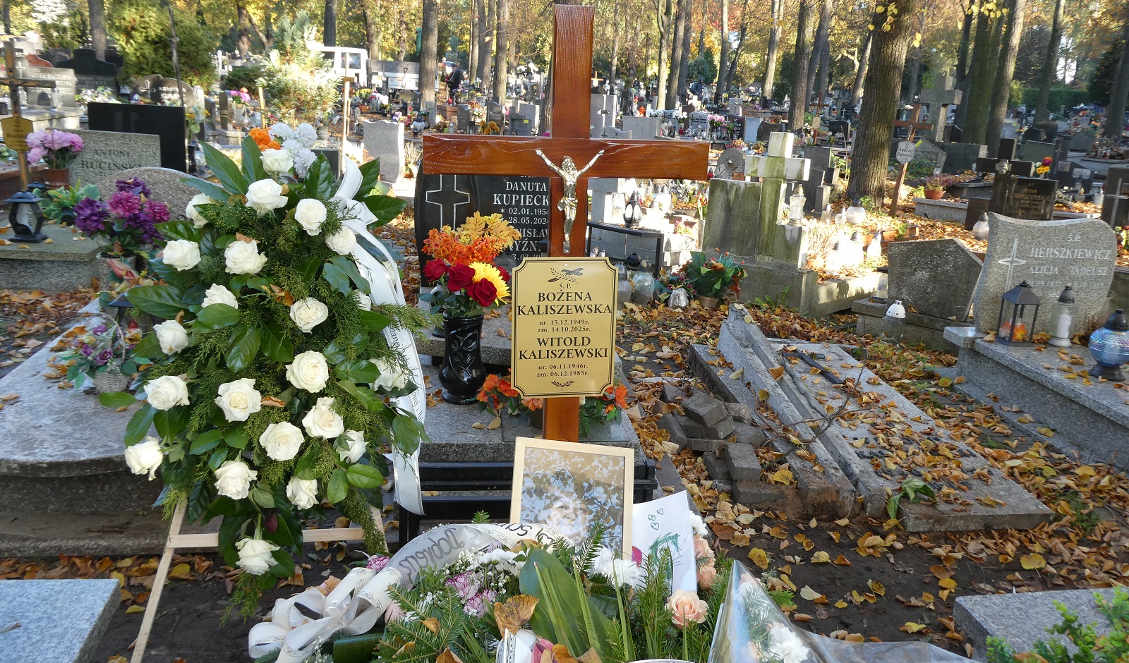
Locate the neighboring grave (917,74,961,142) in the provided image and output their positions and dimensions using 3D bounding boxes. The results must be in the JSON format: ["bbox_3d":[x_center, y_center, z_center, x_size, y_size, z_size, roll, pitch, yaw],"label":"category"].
[{"bbox_3d":[5.043,-2.999,12.300,0.200,0.868,0.470,-14,21,-40],"label":"neighboring grave"}]

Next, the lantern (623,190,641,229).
[{"bbox_3d":[0.513,-0.916,6.900,0.139,0.291,0.139,0,16,0],"label":"lantern"}]

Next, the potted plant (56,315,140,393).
[{"bbox_3d":[-1.712,0.082,3.360,0.273,0.275,0.237,-8,18,-27],"label":"potted plant"}]

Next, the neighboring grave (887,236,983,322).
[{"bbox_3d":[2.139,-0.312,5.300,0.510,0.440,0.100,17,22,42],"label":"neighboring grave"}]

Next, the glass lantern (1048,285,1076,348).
[{"bbox_3d":[2.407,-0.071,4.420,0.110,0.309,0.110,8,18,27],"label":"glass lantern"}]

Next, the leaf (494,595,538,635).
[{"bbox_3d":[-0.082,0.481,1.550,0.075,0.060,0.035,1,16,5],"label":"leaf"}]

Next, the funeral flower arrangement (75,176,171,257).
[{"bbox_3d":[-2.170,-0.566,4.500,0.426,0.383,0.370,-8,18,-26],"label":"funeral flower arrangement"}]

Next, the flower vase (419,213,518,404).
[{"bbox_3d":[-0.331,-0.085,3.250,0.340,0.660,0.280,1,16,-3],"label":"flower vase"}]

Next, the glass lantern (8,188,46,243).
[{"bbox_3d":[-3.411,-0.735,5.800,0.155,0.335,0.155,-2,16,-12],"label":"glass lantern"}]

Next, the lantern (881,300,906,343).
[{"bbox_3d":[1.909,-0.059,5.300,0.125,0.225,0.125,8,17,20],"label":"lantern"}]

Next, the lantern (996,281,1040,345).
[{"bbox_3d":[2.109,-0.085,4.250,0.118,0.285,0.118,0,16,-5],"label":"lantern"}]

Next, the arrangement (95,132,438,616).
[{"bbox_3d":[-0.655,0.081,2.080,0.720,1.030,0.360,-1,8,-10],"label":"arrangement"}]

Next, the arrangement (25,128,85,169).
[{"bbox_3d":[-4.051,-1.460,7.270,0.413,0.319,0.359,-9,19,-29],"label":"arrangement"}]

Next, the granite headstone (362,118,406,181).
[{"bbox_3d":[-2.100,-2.109,10.600,0.620,0.690,0.100,15,21,39],"label":"granite headstone"}]

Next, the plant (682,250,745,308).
[{"bbox_3d":[1.009,-0.351,6.200,0.400,0.350,0.360,3,16,6],"label":"plant"}]

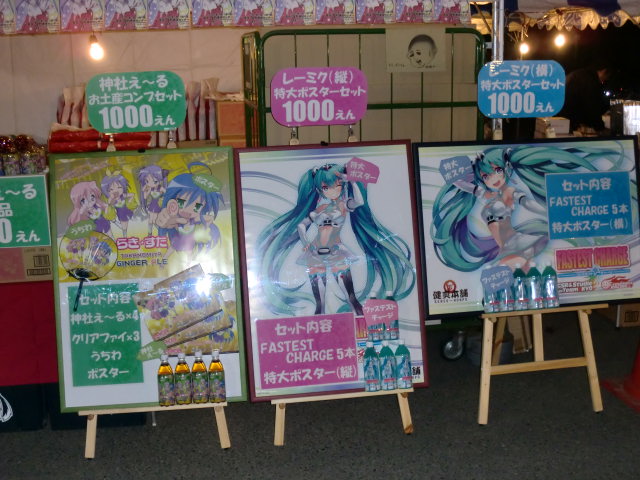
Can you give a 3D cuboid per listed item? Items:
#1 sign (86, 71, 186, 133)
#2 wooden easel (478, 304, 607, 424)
[{"bbox_3d":[-0.775,-0.583,3.284,0.420,0.257,0.012,-3,-2,-3],"label":"sign"},{"bbox_3d":[0.922,0.111,3.592,0.600,1.270,0.620,-4,12,-11],"label":"wooden easel"}]

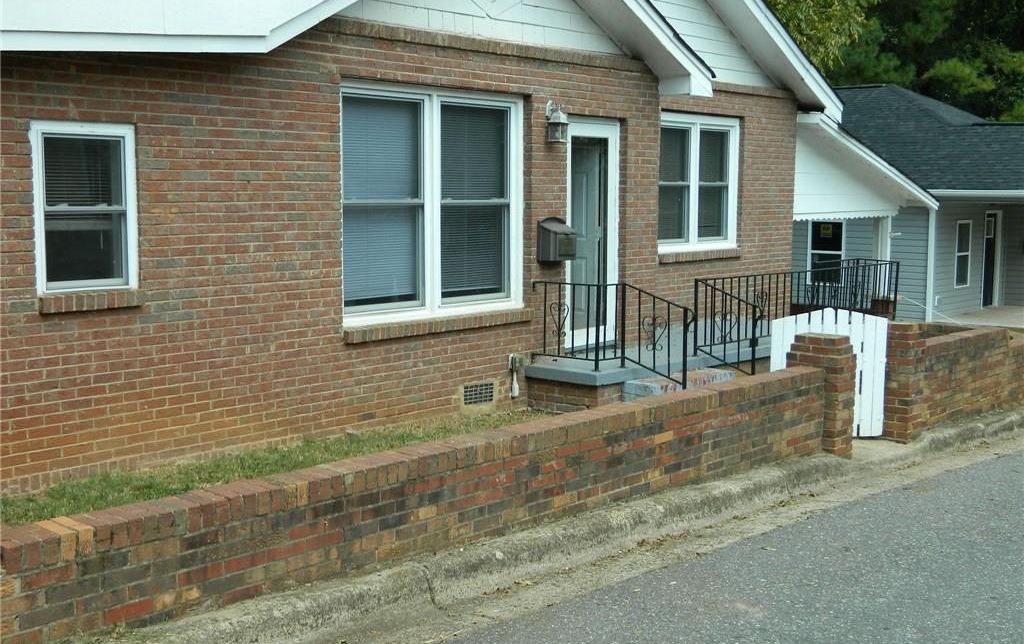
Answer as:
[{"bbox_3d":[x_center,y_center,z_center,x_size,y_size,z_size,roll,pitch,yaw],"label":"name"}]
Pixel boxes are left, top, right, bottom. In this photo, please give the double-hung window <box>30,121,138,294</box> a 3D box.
[{"bbox_3d":[-2.557,-0.680,7.239,0.090,0.992,0.672,6,8,40],"label":"double-hung window"}]

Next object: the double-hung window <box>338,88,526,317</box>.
[{"bbox_3d":[-0.604,-0.924,9.632,0.101,1.800,2.165,6,8,40],"label":"double-hung window"}]

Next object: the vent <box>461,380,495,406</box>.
[{"bbox_3d":[-0.280,0.597,10.080,0.045,0.191,0.371,6,8,40],"label":"vent"}]

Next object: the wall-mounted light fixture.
[{"bbox_3d":[0.404,-1.726,10.442,0.211,0.366,0.187,6,8,40],"label":"wall-mounted light fixture"}]

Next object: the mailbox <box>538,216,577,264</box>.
[{"bbox_3d":[0.414,-0.715,10.602,0.176,0.392,0.377,6,8,40],"label":"mailbox"}]

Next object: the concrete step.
[{"bbox_3d":[1.503,0.582,10.755,0.362,0.196,1.226,6,8,40],"label":"concrete step"}]

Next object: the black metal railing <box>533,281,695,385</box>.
[{"bbox_3d":[0.846,0.166,10.269,1.396,0.980,0.412,6,8,40],"label":"black metal railing"}]

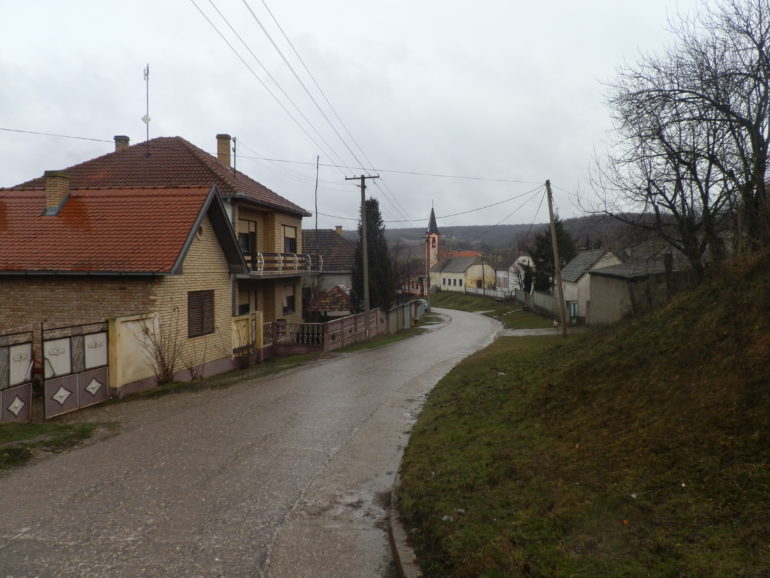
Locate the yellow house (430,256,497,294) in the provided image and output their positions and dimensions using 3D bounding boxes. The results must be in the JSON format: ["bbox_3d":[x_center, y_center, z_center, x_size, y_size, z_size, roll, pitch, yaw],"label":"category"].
[{"bbox_3d":[13.500,-2.570,109.000,6.300,6.100,12.000,-1,2,-24],"label":"yellow house"}]

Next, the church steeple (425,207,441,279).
[{"bbox_3d":[10.674,-9.551,140.000,2.750,18.200,2.750,-1,2,-24],"label":"church steeple"}]

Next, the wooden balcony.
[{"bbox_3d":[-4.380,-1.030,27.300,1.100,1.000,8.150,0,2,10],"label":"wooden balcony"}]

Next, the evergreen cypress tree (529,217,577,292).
[{"bbox_3d":[16.669,-2.737,62.000,4.600,9.000,4.600,1,2,15],"label":"evergreen cypress tree"}]

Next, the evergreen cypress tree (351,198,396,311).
[{"bbox_3d":[-0.711,-1.699,38.500,2.800,7.800,2.800,0,2,0],"label":"evergreen cypress tree"}]

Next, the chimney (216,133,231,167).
[{"bbox_3d":[-7.266,-6.247,28.100,0.520,1.530,0.500,0,2,10],"label":"chimney"}]

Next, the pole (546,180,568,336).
[{"bbox_3d":[8.921,-1.591,32.500,0.290,8.150,0.290,-6,2,0],"label":"pole"}]

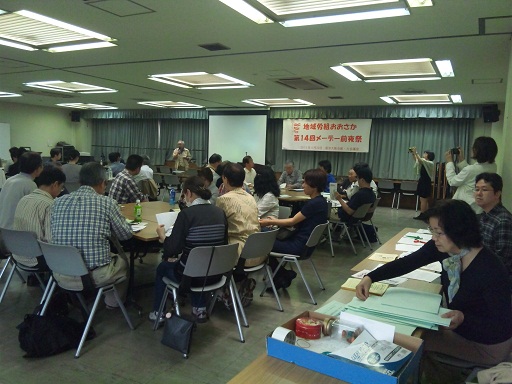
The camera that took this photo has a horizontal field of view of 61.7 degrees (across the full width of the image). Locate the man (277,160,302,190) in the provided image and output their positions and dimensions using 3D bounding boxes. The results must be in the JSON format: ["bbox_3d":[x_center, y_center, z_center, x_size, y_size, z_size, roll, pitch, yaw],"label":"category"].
[{"bbox_3d":[0.669,0.027,8.590,0.540,1.240,0.750,3,6,7],"label":"man"}]

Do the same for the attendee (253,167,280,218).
[{"bbox_3d":[0.045,0.324,5.327,0.700,1.270,0.460,5,7,26],"label":"attendee"}]

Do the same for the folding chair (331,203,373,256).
[{"bbox_3d":[1.388,0.491,6.342,0.540,0.730,0.500,7,7,38],"label":"folding chair"}]

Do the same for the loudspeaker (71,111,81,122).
[{"bbox_3d":[-6.627,-2.772,15.808,0.300,0.390,0.260,0,16,-23],"label":"loudspeaker"}]

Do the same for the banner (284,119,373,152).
[{"bbox_3d":[1.995,-1.648,12.541,2.700,0.920,0.050,5,6,28],"label":"banner"}]

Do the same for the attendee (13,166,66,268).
[{"bbox_3d":[-1.600,0.384,3.440,0.500,1.200,0.750,7,7,40],"label":"attendee"}]

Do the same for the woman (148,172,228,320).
[{"bbox_3d":[-0.515,0.511,3.454,0.540,1.240,0.760,-2,7,-36],"label":"woman"}]

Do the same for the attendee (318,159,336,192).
[{"bbox_3d":[1.342,0.009,8.804,0.700,1.290,0.460,3,6,4],"label":"attendee"}]

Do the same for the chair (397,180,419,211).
[{"bbox_3d":[4.137,0.109,11.659,0.500,0.750,0.530,5,6,30],"label":"chair"}]

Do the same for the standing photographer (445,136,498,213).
[{"bbox_3d":[2.120,0.262,4.280,0.500,1.620,0.580,-2,7,-43],"label":"standing photographer"}]

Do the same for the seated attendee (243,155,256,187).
[{"bbox_3d":[0.000,0.004,8.189,0.700,1.310,0.500,7,7,38],"label":"seated attendee"}]

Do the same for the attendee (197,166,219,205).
[{"bbox_3d":[-0.723,0.294,5.417,0.720,1.210,0.480,0,6,-23],"label":"attendee"}]

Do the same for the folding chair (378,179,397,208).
[{"bbox_3d":[3.711,0.046,12.097,0.500,0.770,0.560,5,6,28],"label":"folding chair"}]

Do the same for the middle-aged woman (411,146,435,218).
[{"bbox_3d":[3.873,-0.210,9.994,0.570,1.660,0.440,3,6,7],"label":"middle-aged woman"}]

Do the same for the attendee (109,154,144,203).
[{"bbox_3d":[-1.589,0.179,5.730,0.720,1.310,0.520,-2,7,-35],"label":"attendee"}]

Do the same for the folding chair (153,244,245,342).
[{"bbox_3d":[-0.432,0.733,3.300,0.500,0.770,0.560,-2,7,-36],"label":"folding chair"}]

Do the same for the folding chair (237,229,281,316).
[{"bbox_3d":[-0.106,0.708,3.938,0.560,0.780,0.500,7,8,41],"label":"folding chair"}]

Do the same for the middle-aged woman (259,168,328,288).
[{"bbox_3d":[0.367,0.409,4.468,0.740,1.300,0.460,5,6,23],"label":"middle-aged woman"}]

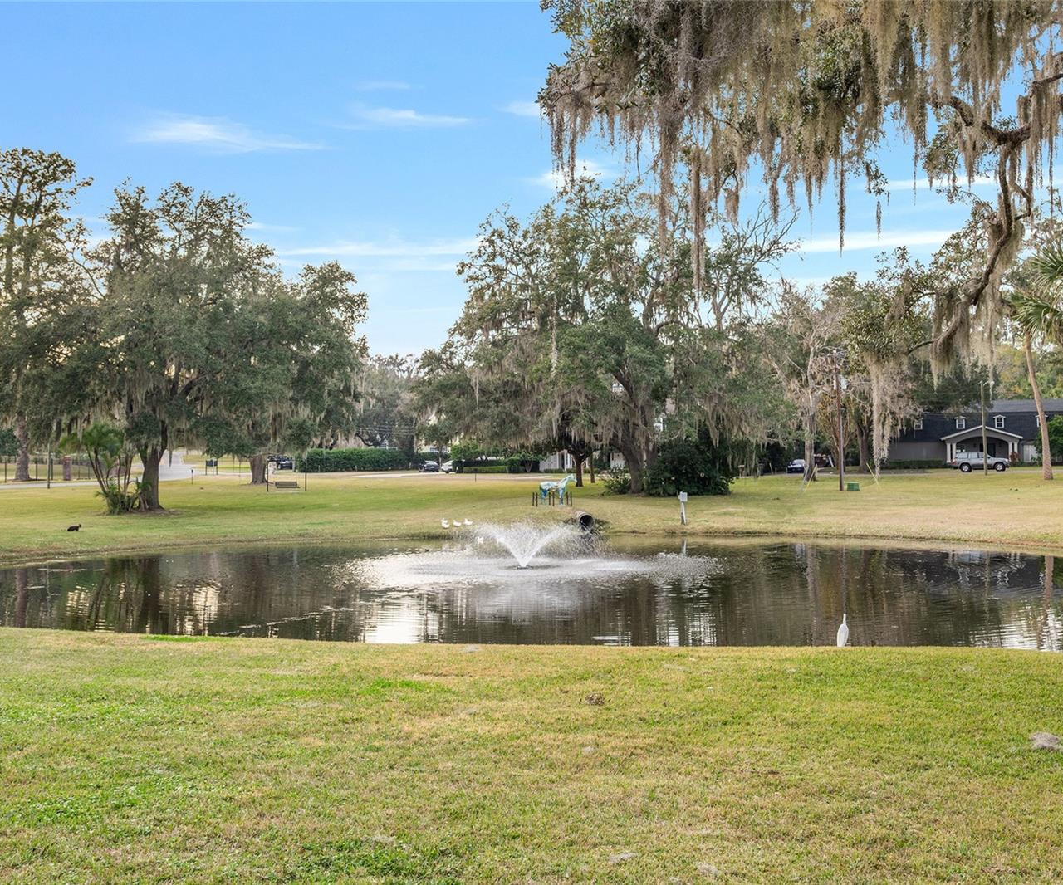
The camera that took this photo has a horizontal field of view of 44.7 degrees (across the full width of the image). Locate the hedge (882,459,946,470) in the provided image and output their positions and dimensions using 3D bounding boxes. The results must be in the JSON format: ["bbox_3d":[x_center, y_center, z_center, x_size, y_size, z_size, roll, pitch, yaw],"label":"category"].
[{"bbox_3d":[35.989,2.061,121.000,5.900,0.920,1.100,-1,0,12],"label":"hedge"}]

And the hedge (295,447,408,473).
[{"bbox_3d":[-23.157,2.281,167.000,15.000,2.950,1.800,-1,0,-30],"label":"hedge"}]

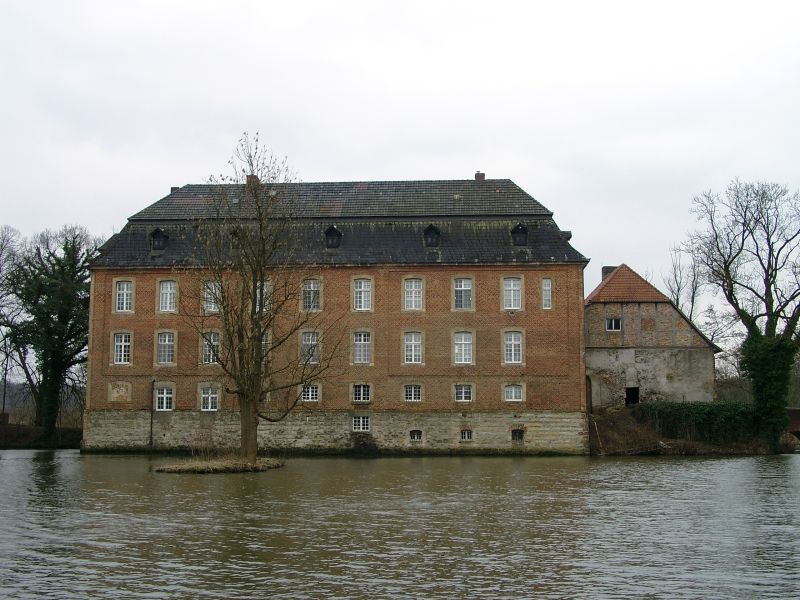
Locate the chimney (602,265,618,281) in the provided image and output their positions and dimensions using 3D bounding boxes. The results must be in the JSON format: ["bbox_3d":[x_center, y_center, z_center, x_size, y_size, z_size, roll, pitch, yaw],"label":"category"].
[{"bbox_3d":[18.760,-2.317,86.500,1.350,1.600,1.100,0,-7,4],"label":"chimney"}]

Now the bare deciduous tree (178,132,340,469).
[{"bbox_3d":[-7.121,-0.206,50.478,8.530,17.300,8.100,0,-7,4],"label":"bare deciduous tree"}]

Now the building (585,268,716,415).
[{"bbox_3d":[18.872,3.717,85.050,14.300,11.930,16.000,0,-7,4],"label":"building"}]

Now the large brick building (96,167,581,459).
[{"bbox_3d":[-4.241,0.836,72.088,34.410,20.700,12.200,0,-7,4],"label":"large brick building"}]

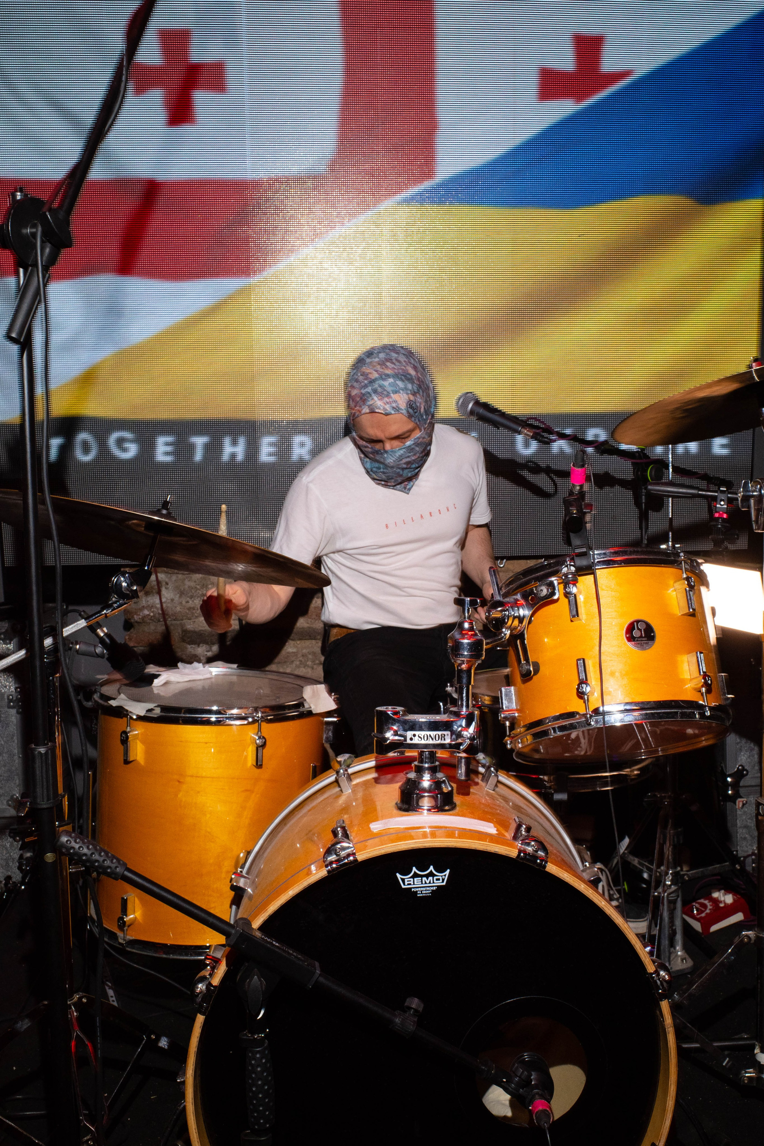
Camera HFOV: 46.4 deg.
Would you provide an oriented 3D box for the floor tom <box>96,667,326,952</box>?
[{"bbox_3d":[-0.309,0.411,1.630,0.425,0.420,0.425,2,3,-3],"label":"floor tom"}]

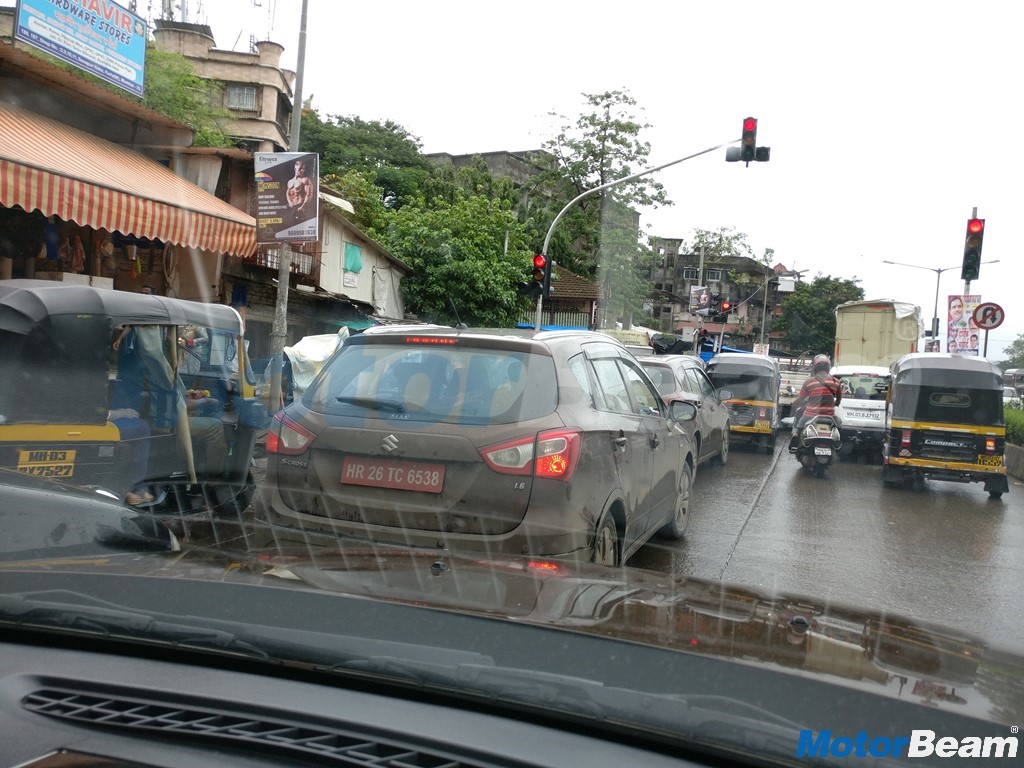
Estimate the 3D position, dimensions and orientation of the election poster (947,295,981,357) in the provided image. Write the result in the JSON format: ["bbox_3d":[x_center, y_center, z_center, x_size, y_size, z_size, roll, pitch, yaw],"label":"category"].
[{"bbox_3d":[8.895,-1.141,16.300,0.620,1.230,0.040,4,2,21],"label":"election poster"}]

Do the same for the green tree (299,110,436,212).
[{"bbox_3d":[-6.426,-5.591,34.159,6.600,11.373,6.600,4,2,20],"label":"green tree"}]

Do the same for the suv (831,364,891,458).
[{"bbox_3d":[6.183,0.440,14.760,1.530,1.700,3.650,4,2,20],"label":"suv"}]

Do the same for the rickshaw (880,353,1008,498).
[{"bbox_3d":[5.563,0.512,10.890,1.300,1.710,2.630,4,2,21],"label":"rickshaw"}]

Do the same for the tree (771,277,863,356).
[{"bbox_3d":[19.046,-2.963,52.108,6.000,7.710,6.000,4,2,20],"label":"tree"}]

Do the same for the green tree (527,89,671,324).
[{"bbox_3d":[2.818,-4.807,29.154,5.200,11.027,5.000,4,2,20],"label":"green tree"}]

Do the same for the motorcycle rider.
[{"bbox_3d":[4.342,0.279,11.850,0.720,1.420,0.750,4,2,21],"label":"motorcycle rider"}]

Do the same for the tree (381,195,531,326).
[{"bbox_3d":[-1.687,-2.114,21.579,4.200,5.619,4.000,4,2,20],"label":"tree"}]

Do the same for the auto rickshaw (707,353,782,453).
[{"bbox_3d":[4.322,0.323,15.391,1.300,1.710,2.630,4,2,20],"label":"auto rickshaw"}]

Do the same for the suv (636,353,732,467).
[{"bbox_3d":[1.821,0.400,11.261,1.800,1.590,4.300,4,2,21],"label":"suv"}]

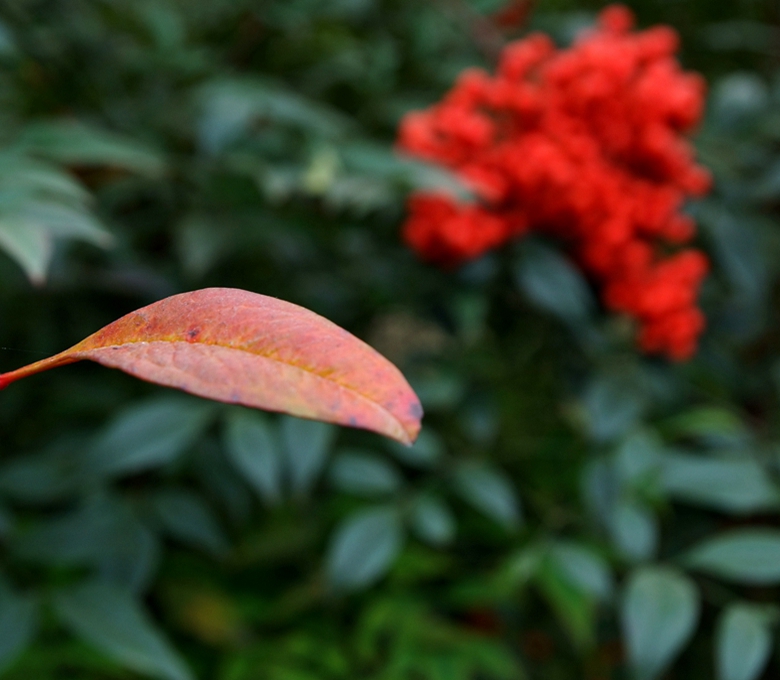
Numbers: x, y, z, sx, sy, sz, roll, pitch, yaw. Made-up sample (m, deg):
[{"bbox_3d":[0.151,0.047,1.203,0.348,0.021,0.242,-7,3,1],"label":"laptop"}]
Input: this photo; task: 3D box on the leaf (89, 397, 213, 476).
[{"bbox_3d":[-0.098,0.040,0.560,0.056,0.009,0.024,-30,51,-12],"label":"leaf"}]

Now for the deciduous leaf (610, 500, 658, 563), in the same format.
[{"bbox_3d":[0.095,0.074,0.530,0.020,0.007,0.031,-15,53,-9],"label":"deciduous leaf"}]

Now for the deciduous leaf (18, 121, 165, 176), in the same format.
[{"bbox_3d":[-0.100,-0.064,0.455,0.050,0.008,0.017,12,42,8],"label":"deciduous leaf"}]

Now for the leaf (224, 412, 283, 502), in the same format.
[{"bbox_3d":[-0.045,0.037,0.455,0.017,0.038,0.006,-16,-19,-1],"label":"leaf"}]

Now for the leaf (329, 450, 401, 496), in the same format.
[{"bbox_3d":[-0.009,0.045,0.460,0.026,0.006,0.016,14,50,23],"label":"leaf"}]

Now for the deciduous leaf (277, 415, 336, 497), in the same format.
[{"bbox_3d":[-0.028,0.035,0.455,0.017,0.038,0.006,2,-19,1],"label":"deciduous leaf"}]

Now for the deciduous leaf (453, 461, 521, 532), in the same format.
[{"bbox_3d":[0.039,0.063,0.550,0.020,0.008,0.042,-32,63,-27],"label":"deciduous leaf"}]

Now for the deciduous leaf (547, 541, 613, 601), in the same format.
[{"bbox_3d":[0.062,0.076,0.450,0.029,0.006,0.016,41,59,20],"label":"deciduous leaf"}]

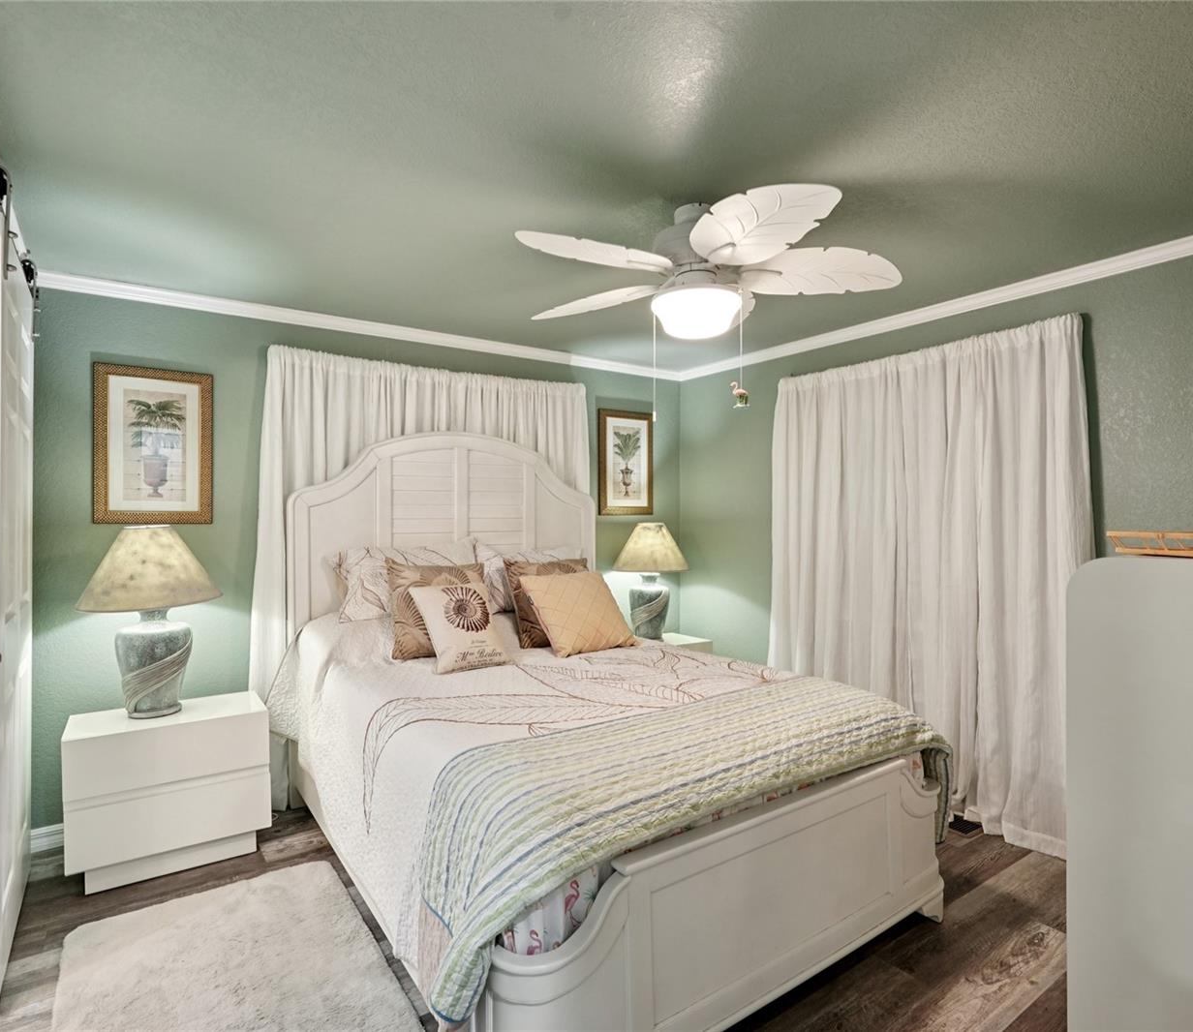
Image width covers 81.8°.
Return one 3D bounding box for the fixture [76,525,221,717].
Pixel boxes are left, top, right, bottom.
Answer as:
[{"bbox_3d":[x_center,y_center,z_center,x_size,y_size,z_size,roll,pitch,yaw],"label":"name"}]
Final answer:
[{"bbox_3d":[-1.724,0.393,2.672,0.470,0.730,0.470,0,0,-35],"label":"fixture"}]

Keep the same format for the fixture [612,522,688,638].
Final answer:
[{"bbox_3d":[0.329,0.391,4.160,0.470,0.730,0.470,0,0,0],"label":"fixture"}]

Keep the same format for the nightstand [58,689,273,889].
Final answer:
[{"bbox_3d":[-1.636,1.035,2.646,0.640,0.556,0.368,0,0,-35],"label":"nightstand"}]

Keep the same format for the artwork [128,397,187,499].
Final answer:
[{"bbox_3d":[-1.850,-0.292,2.905,0.215,0.435,0.025,0,0,-35],"label":"artwork"}]

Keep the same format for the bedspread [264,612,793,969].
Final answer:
[{"bbox_3d":[-0.149,0.795,2.709,1.730,0.660,2.050,0,0,-35],"label":"bedspread"}]

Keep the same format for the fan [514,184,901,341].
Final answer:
[{"bbox_3d":[0.317,-0.752,2.188,1.300,0.410,1.300,0,0,-35],"label":"fan"}]

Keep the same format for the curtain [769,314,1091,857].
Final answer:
[{"bbox_3d":[1.410,0.266,3.251,0.170,2.080,1.590,0,0,-35],"label":"curtain"}]

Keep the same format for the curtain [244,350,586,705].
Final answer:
[{"bbox_3d":[-0.783,0.274,3.593,1.880,2.080,0.130,0,0,-35],"label":"curtain"}]

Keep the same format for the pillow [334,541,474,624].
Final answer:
[{"bbox_3d":[-0.870,0.298,3.142,0.660,0.440,0.160,0,-30,-35],"label":"pillow"}]

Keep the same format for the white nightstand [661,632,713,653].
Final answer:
[{"bbox_3d":[0.339,1.033,4.102,0.640,0.556,0.368,0,0,-35],"label":"white nightstand"}]

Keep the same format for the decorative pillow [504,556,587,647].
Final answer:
[{"bbox_3d":[-0.186,0.381,3.211,0.450,0.430,0.140,0,-22,-35],"label":"decorative pillow"}]

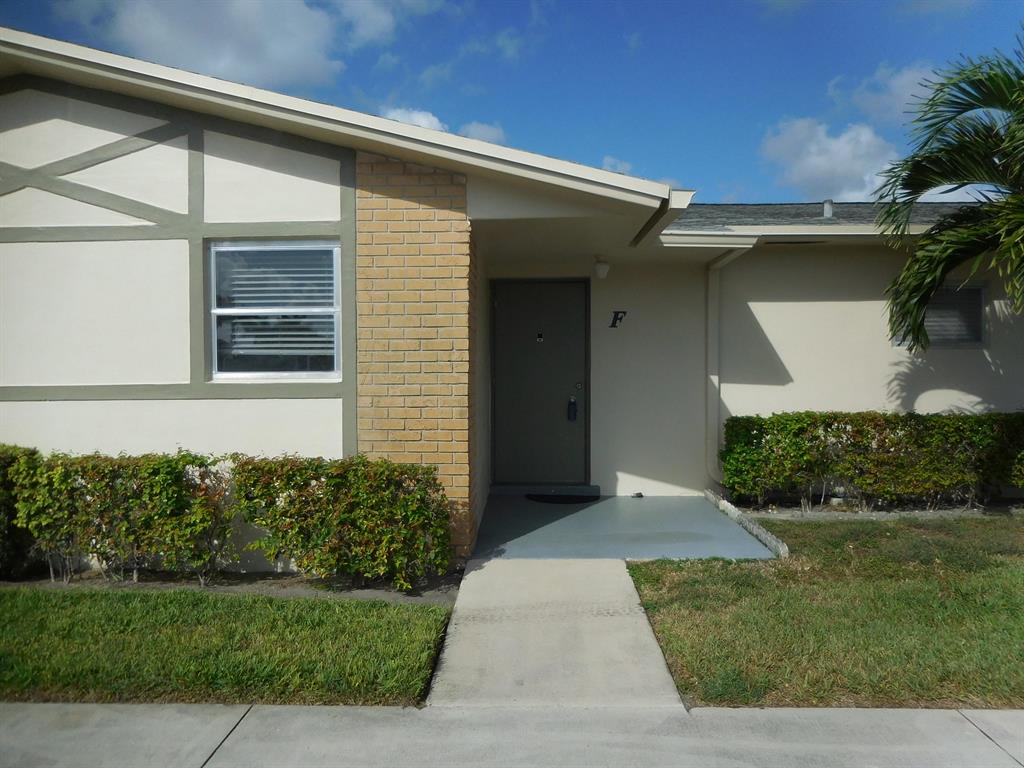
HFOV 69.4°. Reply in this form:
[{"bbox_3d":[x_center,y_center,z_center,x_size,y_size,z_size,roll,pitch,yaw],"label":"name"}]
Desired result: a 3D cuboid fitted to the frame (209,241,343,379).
[{"bbox_3d":[-1.680,-0.516,5.347,0.960,1.015,0.100,0,2,1],"label":"frame"}]

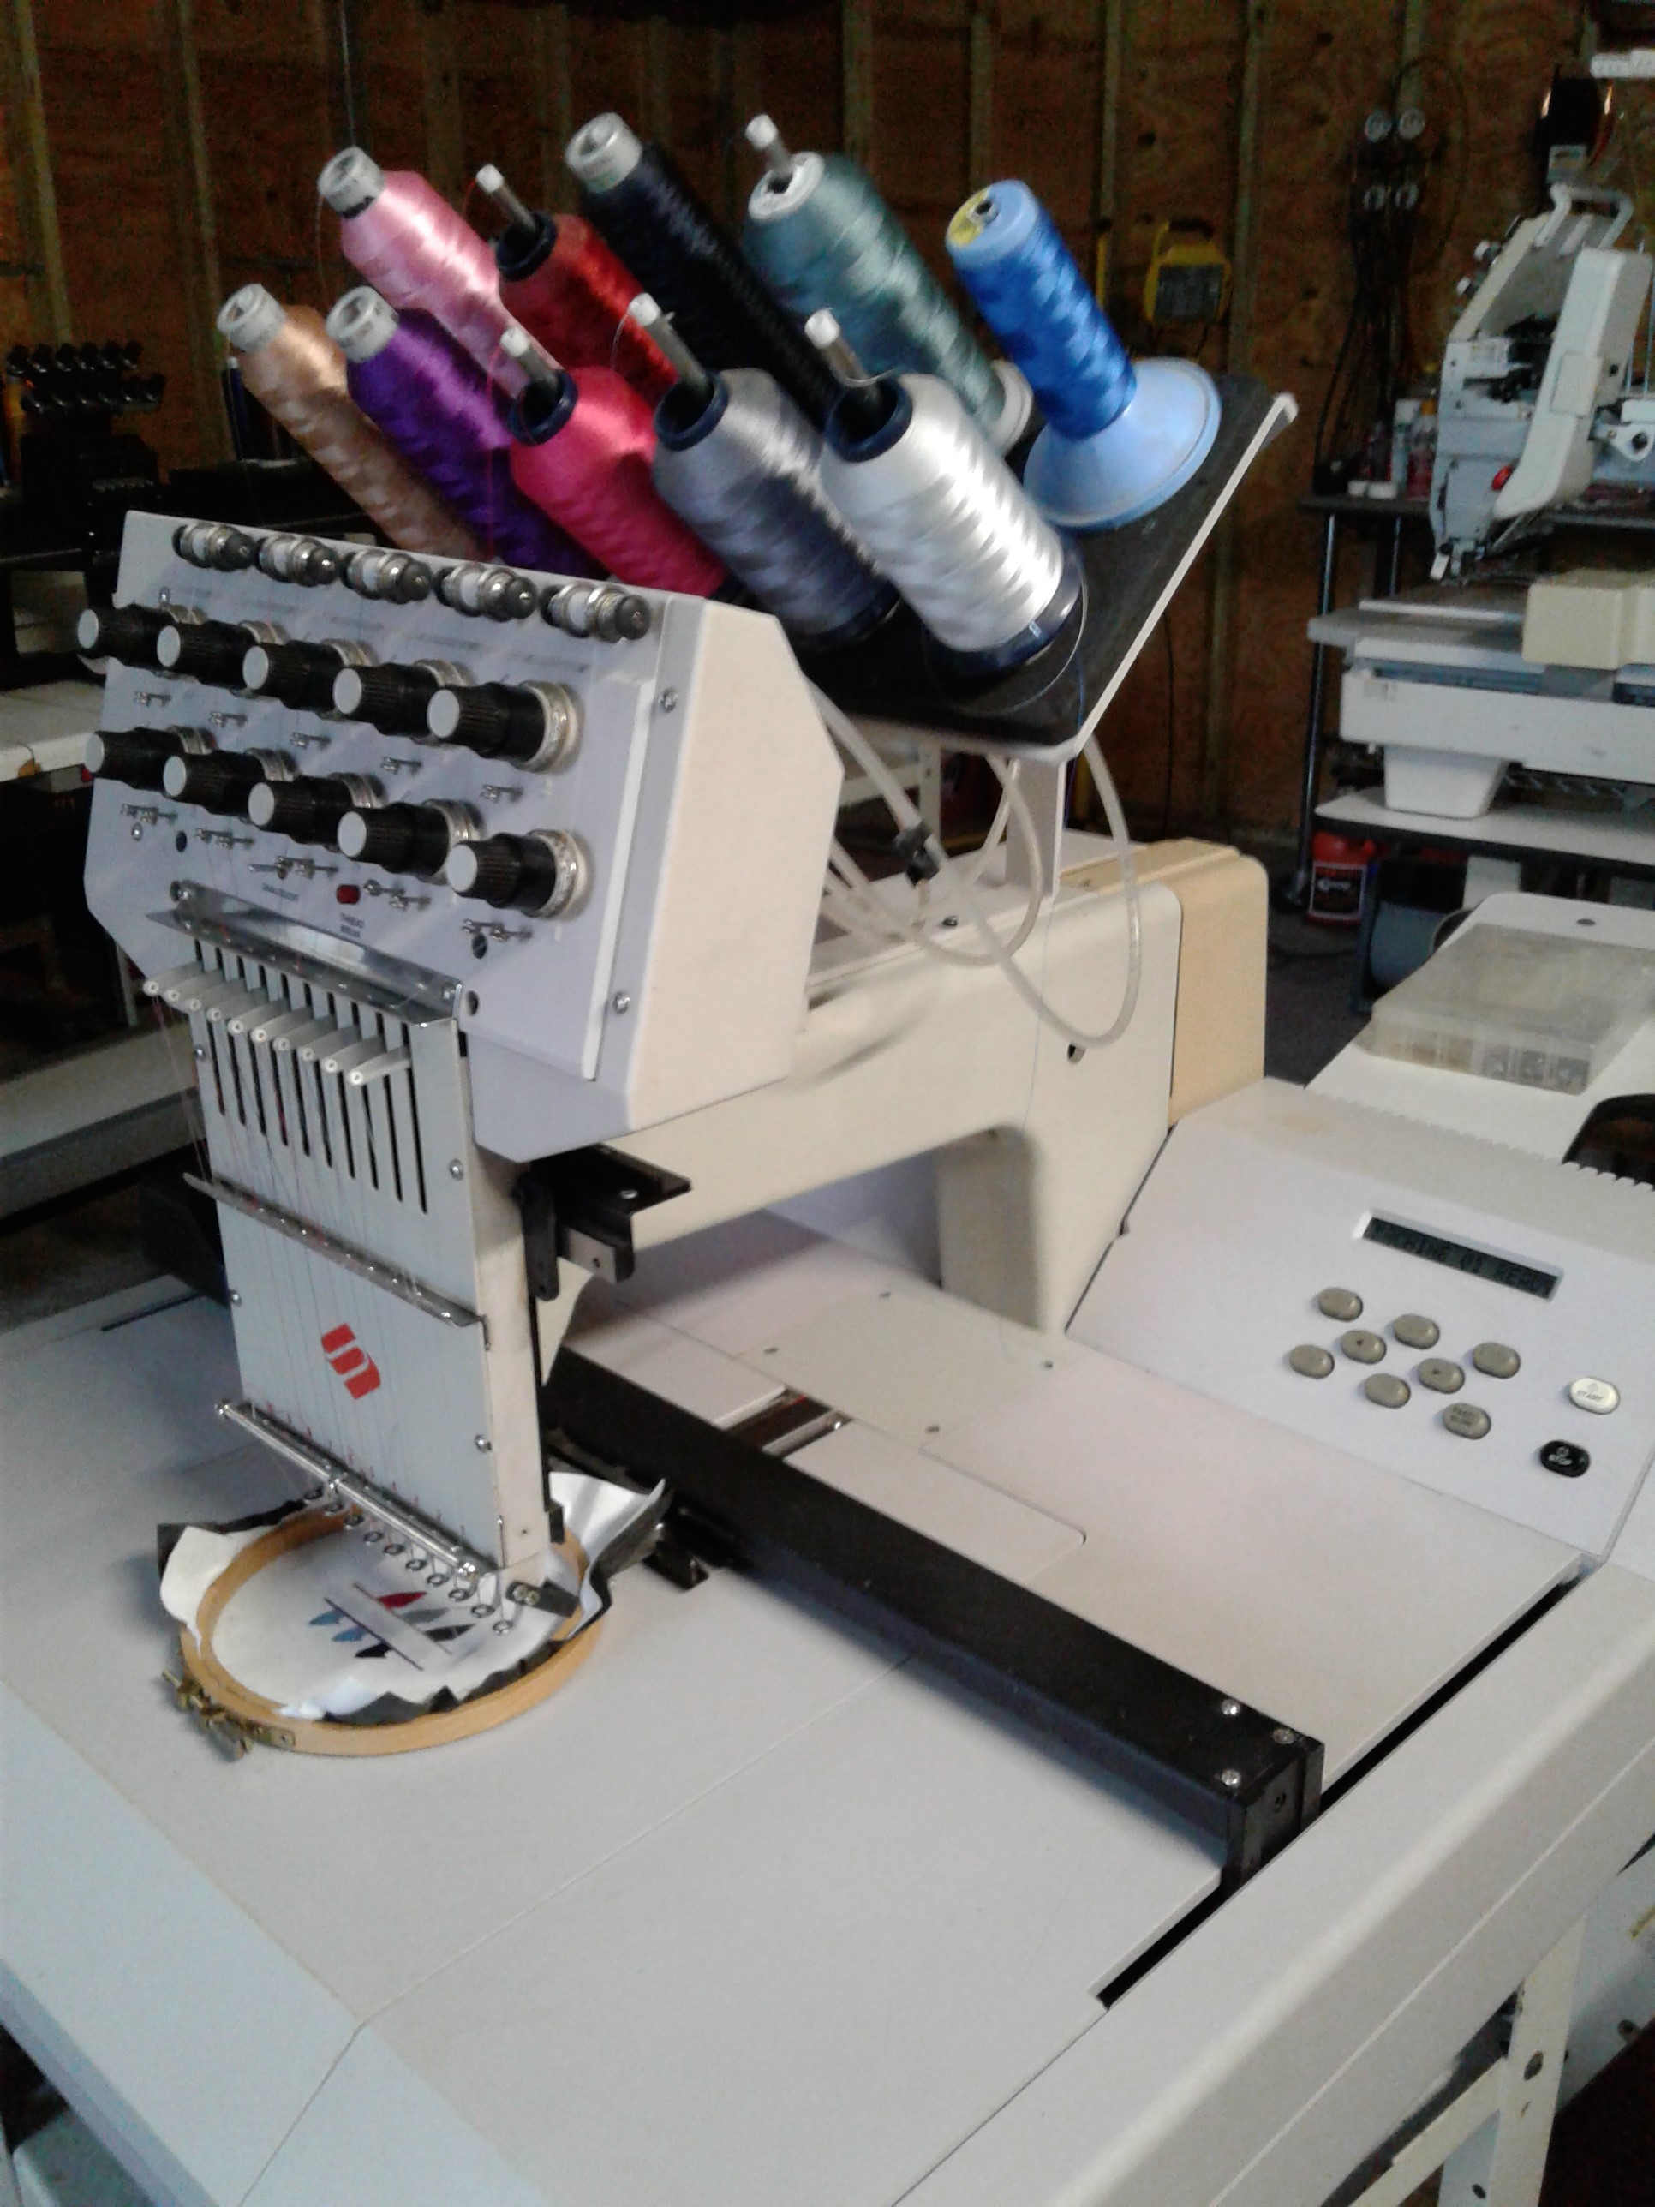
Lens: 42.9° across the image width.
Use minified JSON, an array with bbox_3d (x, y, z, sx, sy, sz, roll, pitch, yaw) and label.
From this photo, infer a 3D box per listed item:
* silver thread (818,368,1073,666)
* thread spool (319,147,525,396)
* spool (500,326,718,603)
[{"bbox_3d":[0.044,-0.220,0.792,0.066,0.110,0.066,18,73,41],"label":"silver thread"},{"bbox_3d":[-0.178,-0.388,1.022,0.052,0.162,0.052,18,73,41],"label":"thread spool"},{"bbox_3d":[-0.092,-0.270,0.897,0.063,0.144,0.063,18,73,41],"label":"spool"}]

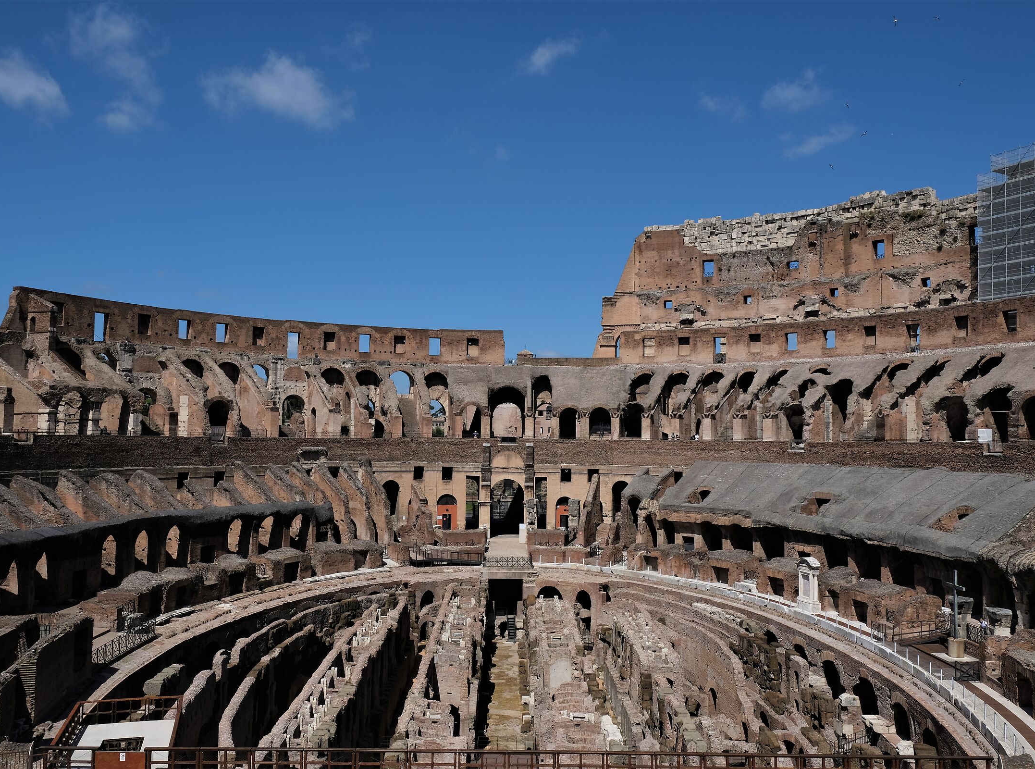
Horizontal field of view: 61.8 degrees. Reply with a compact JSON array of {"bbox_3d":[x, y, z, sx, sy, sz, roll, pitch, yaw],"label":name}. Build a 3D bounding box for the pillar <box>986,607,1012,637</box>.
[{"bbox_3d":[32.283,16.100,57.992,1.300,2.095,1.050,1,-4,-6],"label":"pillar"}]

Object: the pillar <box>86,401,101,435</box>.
[{"bbox_3d":[-41.611,3.473,84.992,0.900,3.705,1.050,-1,-4,25],"label":"pillar"}]

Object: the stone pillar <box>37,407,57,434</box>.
[{"bbox_3d":[-43.618,3.535,80.292,1.450,2.677,0.950,-1,-4,21],"label":"stone pillar"}]

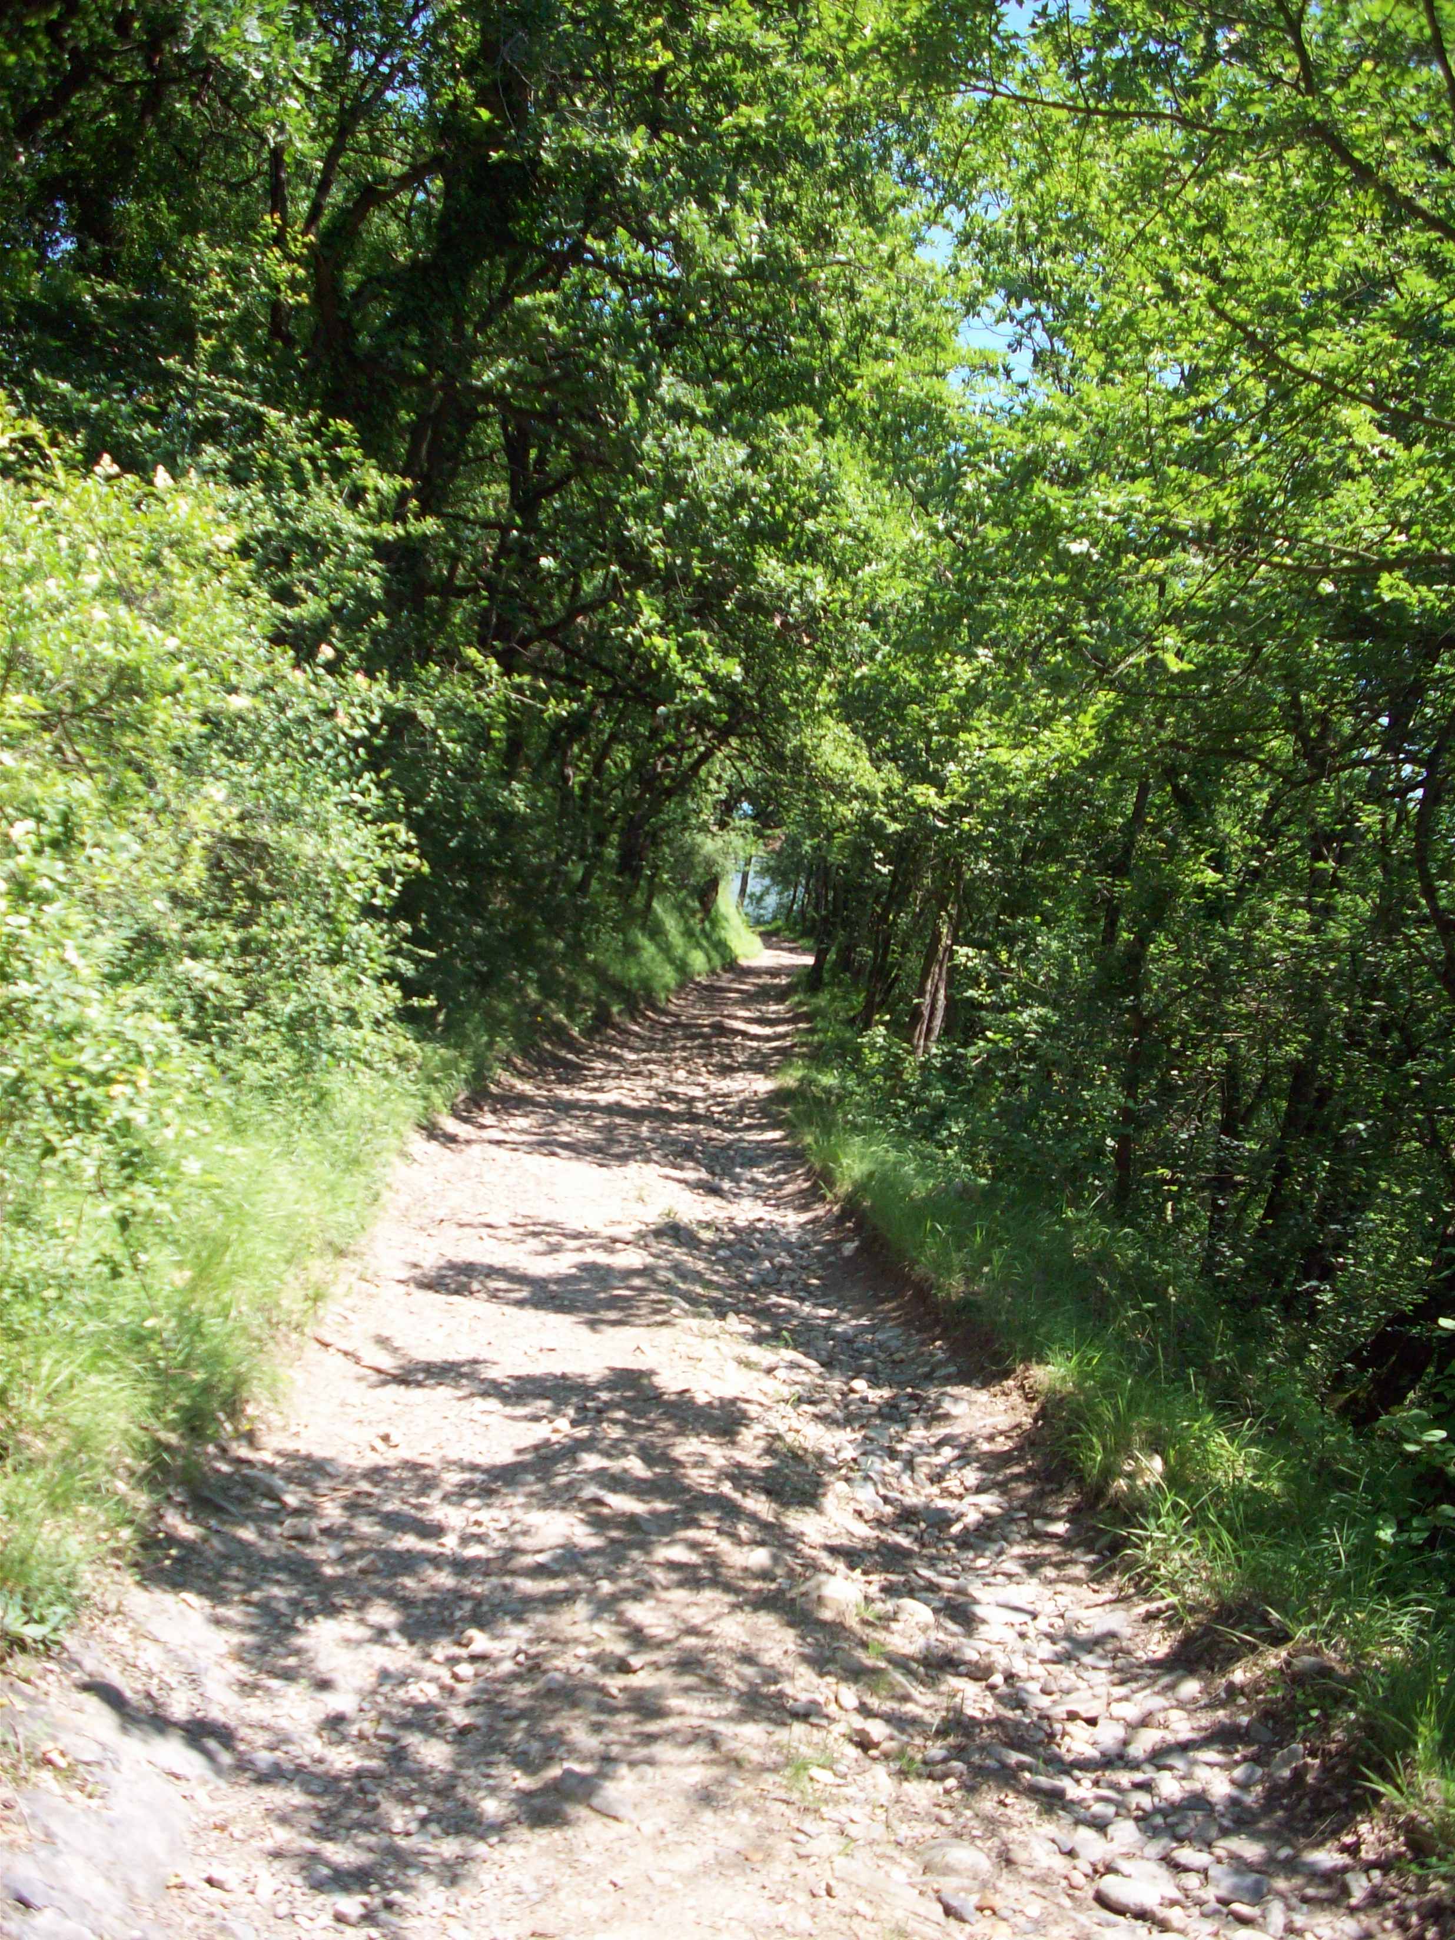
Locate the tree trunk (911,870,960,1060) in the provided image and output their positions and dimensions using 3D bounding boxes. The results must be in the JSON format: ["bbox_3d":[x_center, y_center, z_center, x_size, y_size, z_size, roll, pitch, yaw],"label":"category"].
[{"bbox_3d":[1.789,-0.033,17.800,0.340,1.700,0.330,6,2,0],"label":"tree trunk"}]

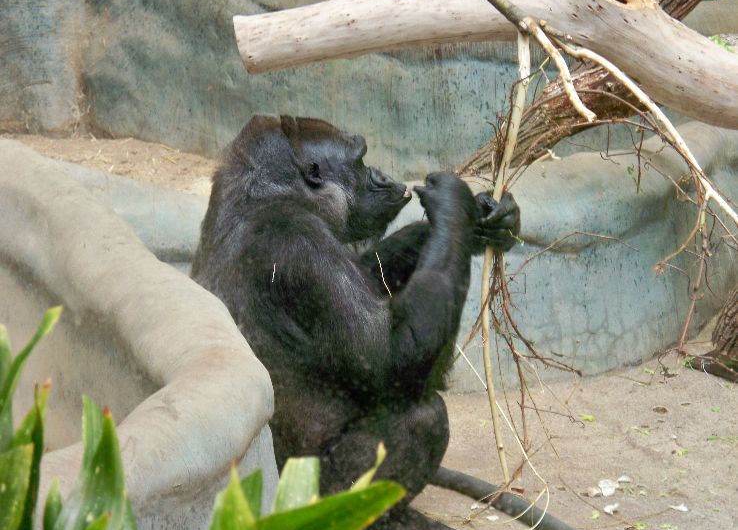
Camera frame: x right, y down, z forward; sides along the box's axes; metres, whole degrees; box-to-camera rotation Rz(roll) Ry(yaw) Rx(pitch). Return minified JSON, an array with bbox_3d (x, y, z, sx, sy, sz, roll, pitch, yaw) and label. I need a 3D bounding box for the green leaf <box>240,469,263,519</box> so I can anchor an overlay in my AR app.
[{"bbox_3d":[-0.201,0.393,4.800,0.050,0.110,0.025,5,12,11],"label":"green leaf"}]

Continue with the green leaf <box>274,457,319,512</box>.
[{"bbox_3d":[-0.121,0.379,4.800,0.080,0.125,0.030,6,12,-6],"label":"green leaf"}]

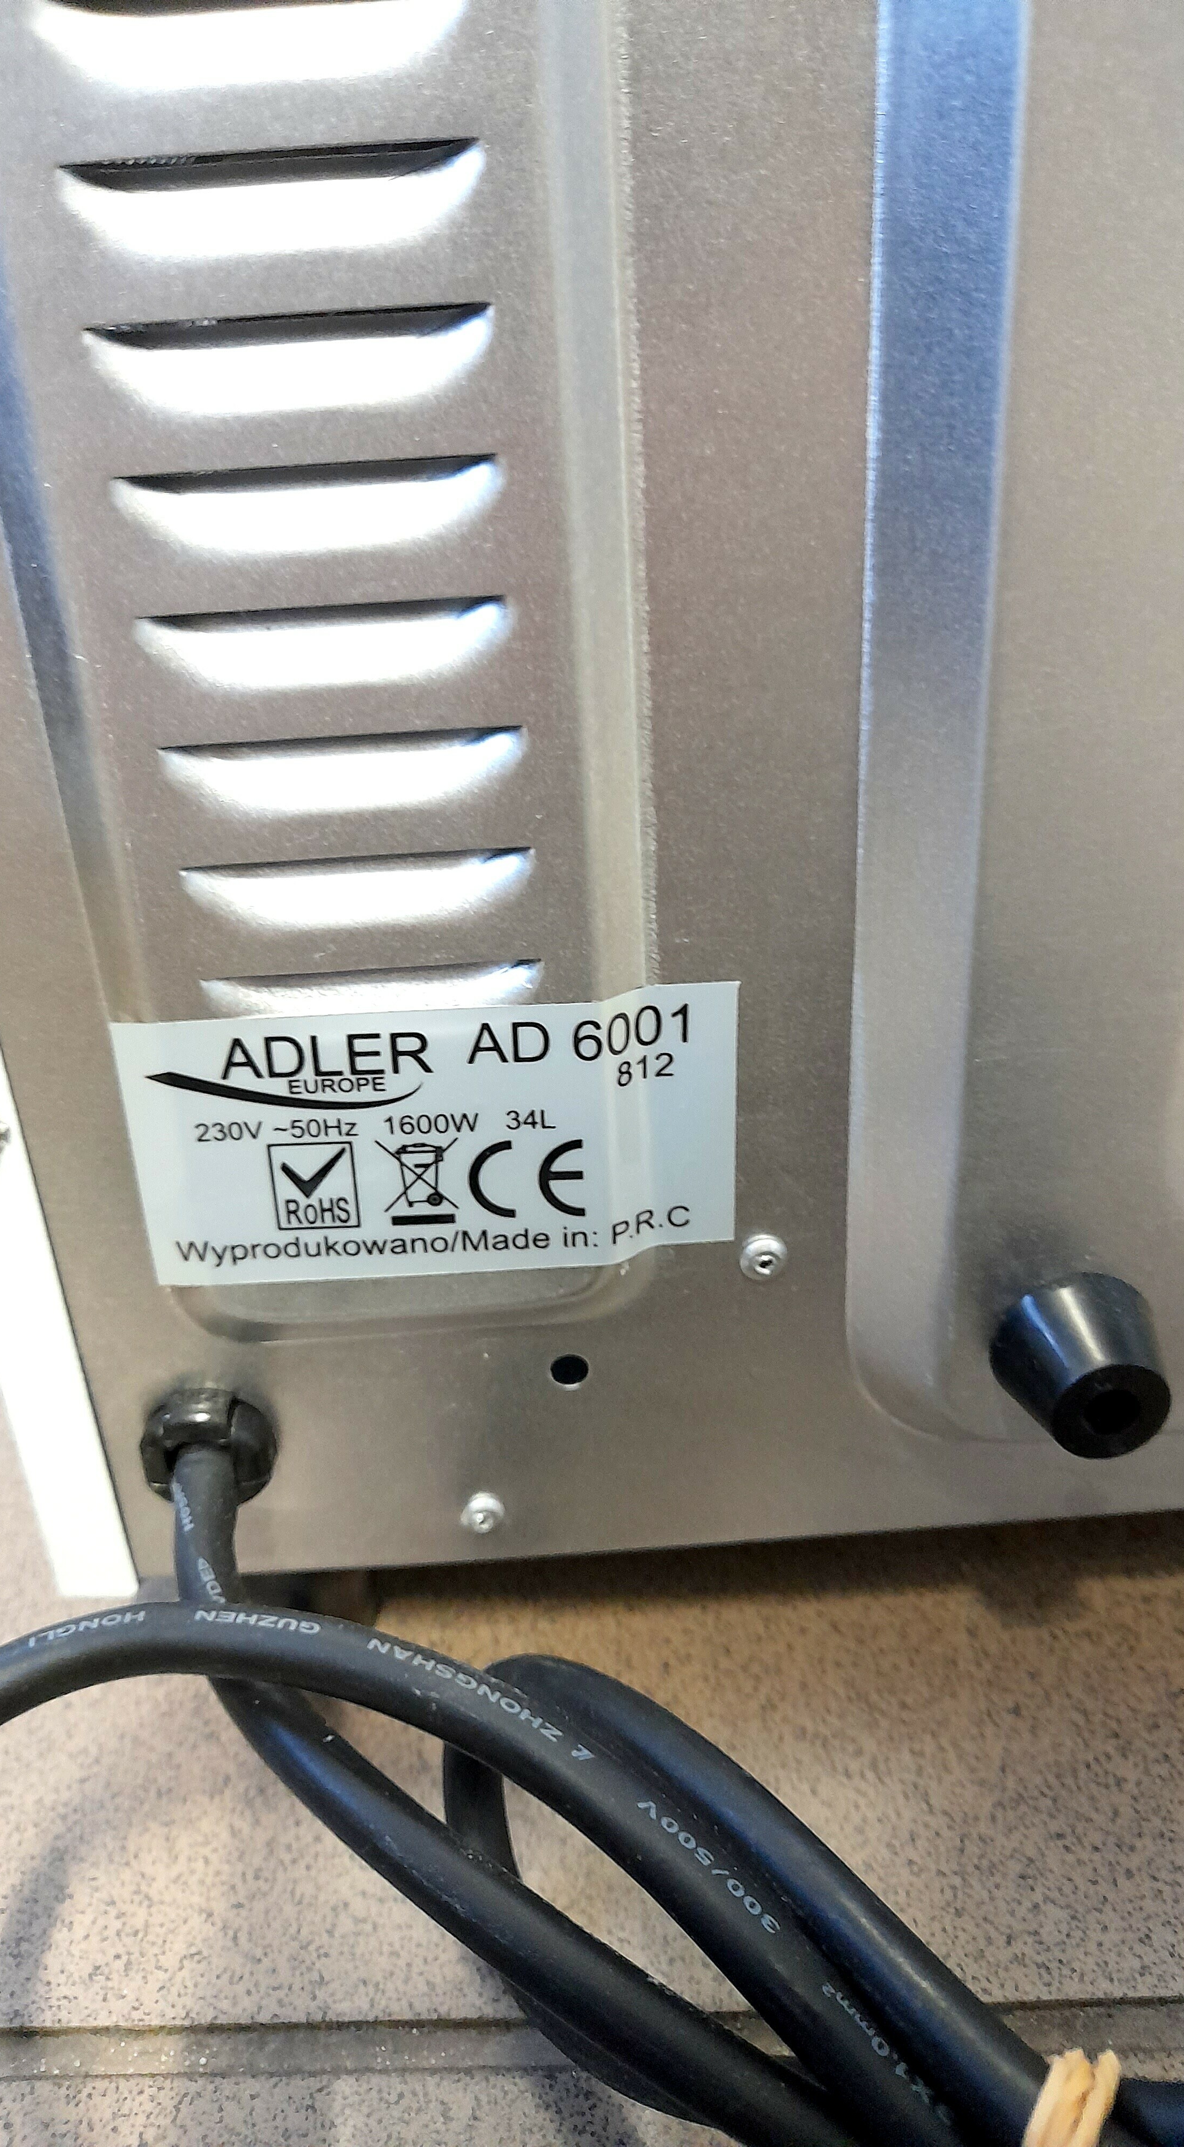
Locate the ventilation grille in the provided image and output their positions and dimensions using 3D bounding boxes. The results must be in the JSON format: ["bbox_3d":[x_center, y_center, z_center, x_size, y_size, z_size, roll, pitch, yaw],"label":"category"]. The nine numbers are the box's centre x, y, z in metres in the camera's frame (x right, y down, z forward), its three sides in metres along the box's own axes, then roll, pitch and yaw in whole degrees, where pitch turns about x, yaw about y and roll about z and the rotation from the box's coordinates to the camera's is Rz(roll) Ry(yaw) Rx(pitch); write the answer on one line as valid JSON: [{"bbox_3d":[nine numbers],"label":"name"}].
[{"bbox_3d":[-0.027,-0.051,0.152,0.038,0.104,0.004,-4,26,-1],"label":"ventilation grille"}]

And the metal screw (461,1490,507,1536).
[{"bbox_3d":[-0.015,0.060,0.209,0.006,0.006,0.002,-4,26,-1],"label":"metal screw"}]

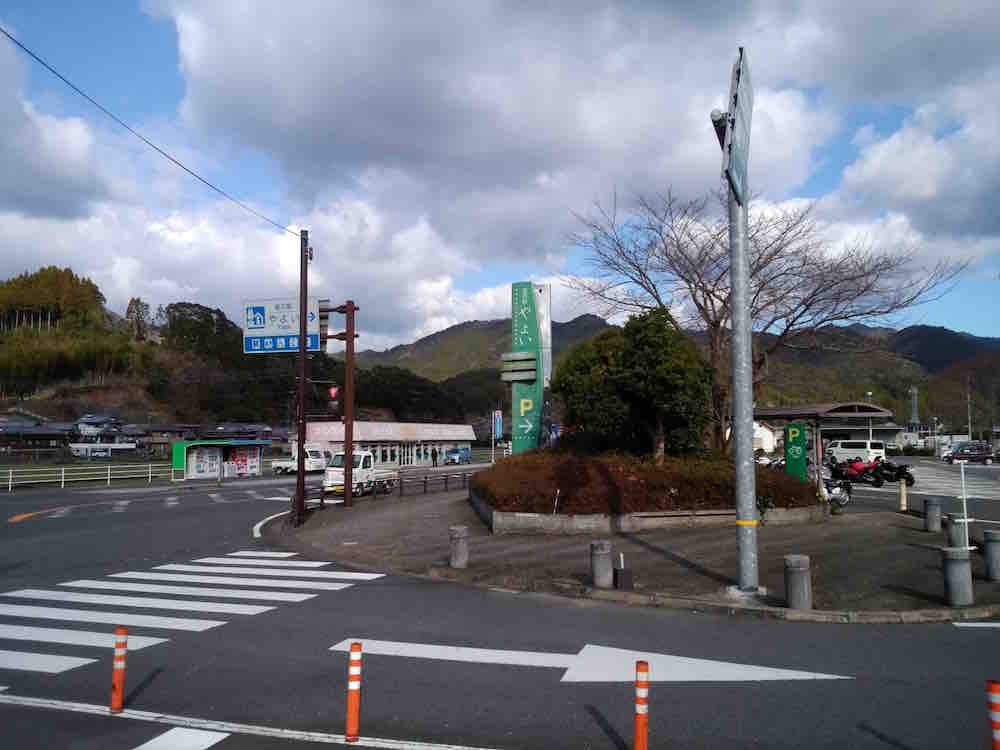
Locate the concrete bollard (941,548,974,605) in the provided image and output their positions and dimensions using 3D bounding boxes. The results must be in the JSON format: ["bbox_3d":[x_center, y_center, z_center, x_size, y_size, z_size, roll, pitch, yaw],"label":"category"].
[{"bbox_3d":[5.837,2.562,9.914,0.305,0.630,0.305,0,-5,0],"label":"concrete bollard"}]

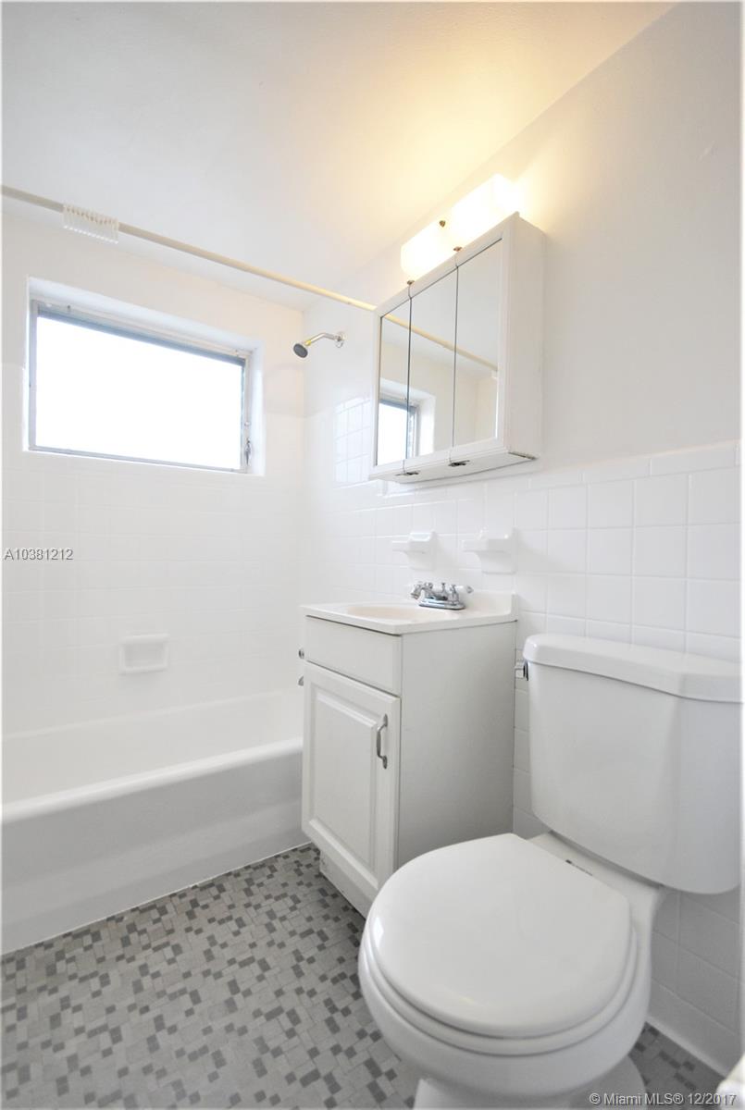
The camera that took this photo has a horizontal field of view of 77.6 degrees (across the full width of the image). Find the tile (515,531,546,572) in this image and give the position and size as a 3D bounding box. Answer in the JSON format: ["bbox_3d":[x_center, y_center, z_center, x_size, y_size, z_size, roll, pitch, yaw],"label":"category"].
[{"bbox_3d":[0.439,-0.012,1.274,0.009,0.107,0.107,1,0,-36],"label":"tile"}]

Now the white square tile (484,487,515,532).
[{"bbox_3d":[0.378,-0.123,1.361,0.009,0.107,0.107,1,0,-36],"label":"white square tile"}]

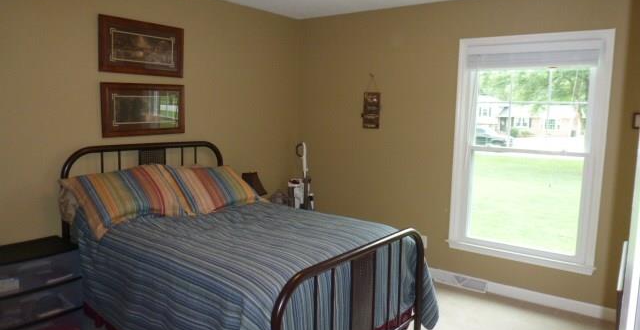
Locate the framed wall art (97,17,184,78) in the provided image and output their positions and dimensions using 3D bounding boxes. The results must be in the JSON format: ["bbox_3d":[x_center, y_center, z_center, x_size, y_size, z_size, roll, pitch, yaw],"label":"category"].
[{"bbox_3d":[-1.277,-0.840,3.225,0.030,0.376,0.713,6,10,34],"label":"framed wall art"}]

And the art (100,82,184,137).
[{"bbox_3d":[-1.285,-0.408,3.278,0.030,0.376,0.703,6,10,34],"label":"art"}]

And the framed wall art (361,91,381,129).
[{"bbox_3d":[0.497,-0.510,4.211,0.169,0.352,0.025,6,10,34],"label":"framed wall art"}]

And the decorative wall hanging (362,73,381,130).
[{"bbox_3d":[0.499,-0.597,4.198,0.174,0.528,0.025,6,10,34],"label":"decorative wall hanging"}]

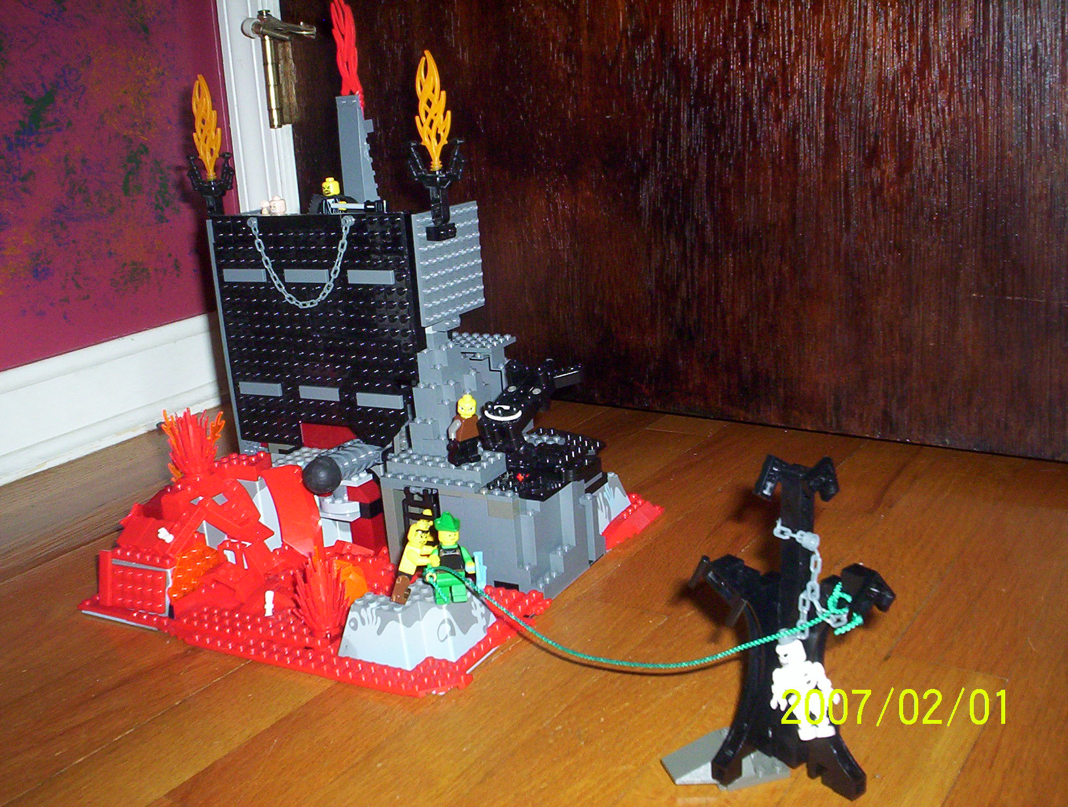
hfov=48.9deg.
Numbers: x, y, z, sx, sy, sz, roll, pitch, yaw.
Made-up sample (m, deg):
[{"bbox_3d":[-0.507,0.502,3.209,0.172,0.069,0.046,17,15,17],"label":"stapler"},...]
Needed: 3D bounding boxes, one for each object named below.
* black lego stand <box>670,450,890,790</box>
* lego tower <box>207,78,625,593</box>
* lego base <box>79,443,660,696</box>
[{"bbox_3d":[0.095,0.086,0.463,0.088,0.138,0.060,1,16,18],"label":"black lego stand"},{"bbox_3d":[-0.073,-0.048,0.728,0.232,0.282,0.156,4,17,29],"label":"lego tower"},{"bbox_3d":[-0.097,0.062,0.724,0.266,0.078,0.278,4,17,29],"label":"lego base"}]

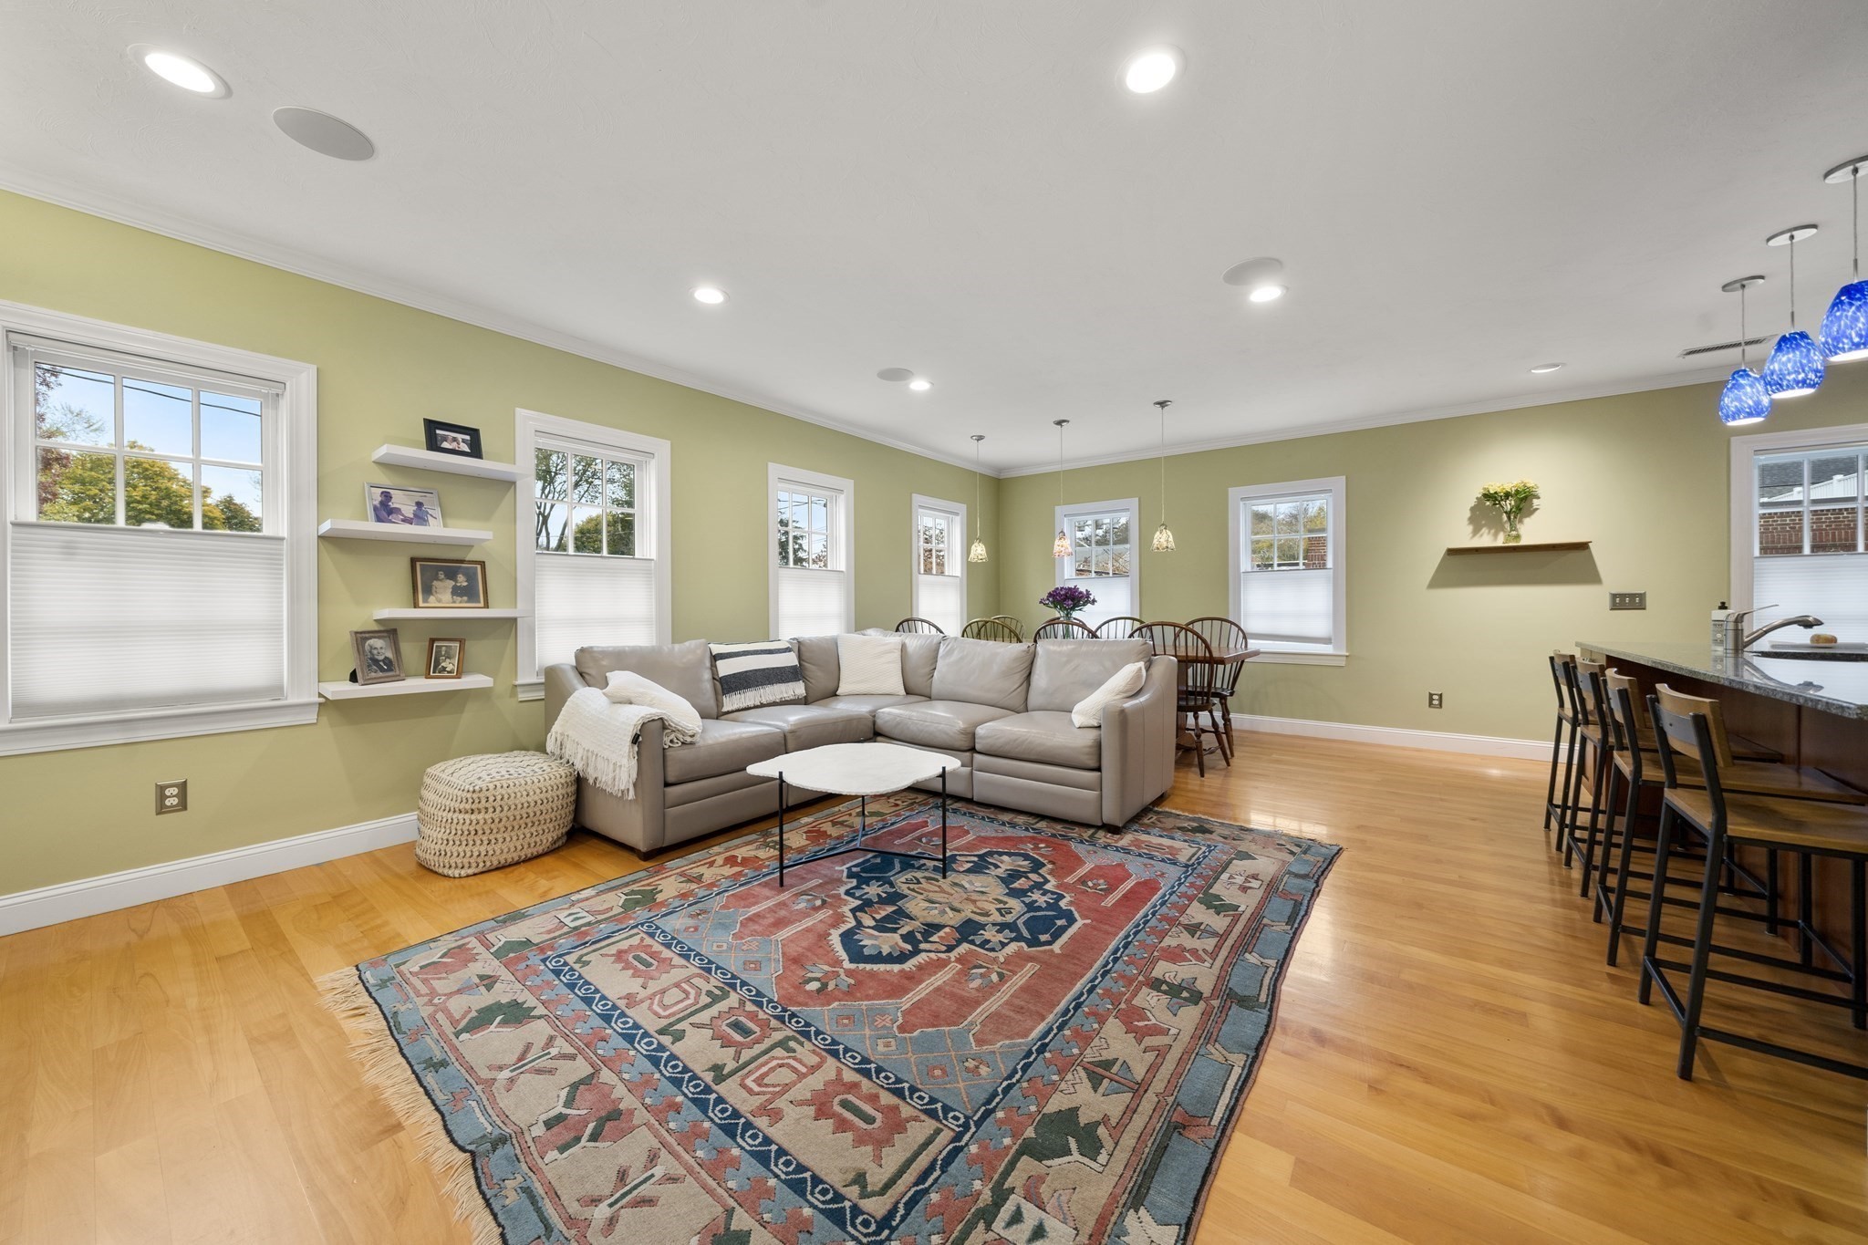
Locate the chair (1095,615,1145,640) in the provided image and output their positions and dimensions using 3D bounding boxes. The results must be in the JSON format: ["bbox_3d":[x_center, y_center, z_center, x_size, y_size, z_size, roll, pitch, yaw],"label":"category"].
[{"bbox_3d":[1.570,0.494,5.460,0.530,1.030,0.560,1,2,37],"label":"chair"}]

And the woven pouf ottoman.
[{"bbox_3d":[-2.004,0.871,2.876,0.440,0.415,0.535,1,2,33],"label":"woven pouf ottoman"}]

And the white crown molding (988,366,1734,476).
[{"bbox_3d":[2.886,-1.629,5.450,5.341,0.085,0.085,1,1,36],"label":"white crown molding"}]

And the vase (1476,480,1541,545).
[{"bbox_3d":[4.116,-0.772,4.451,0.290,0.430,0.260,1,1,37],"label":"vase"}]

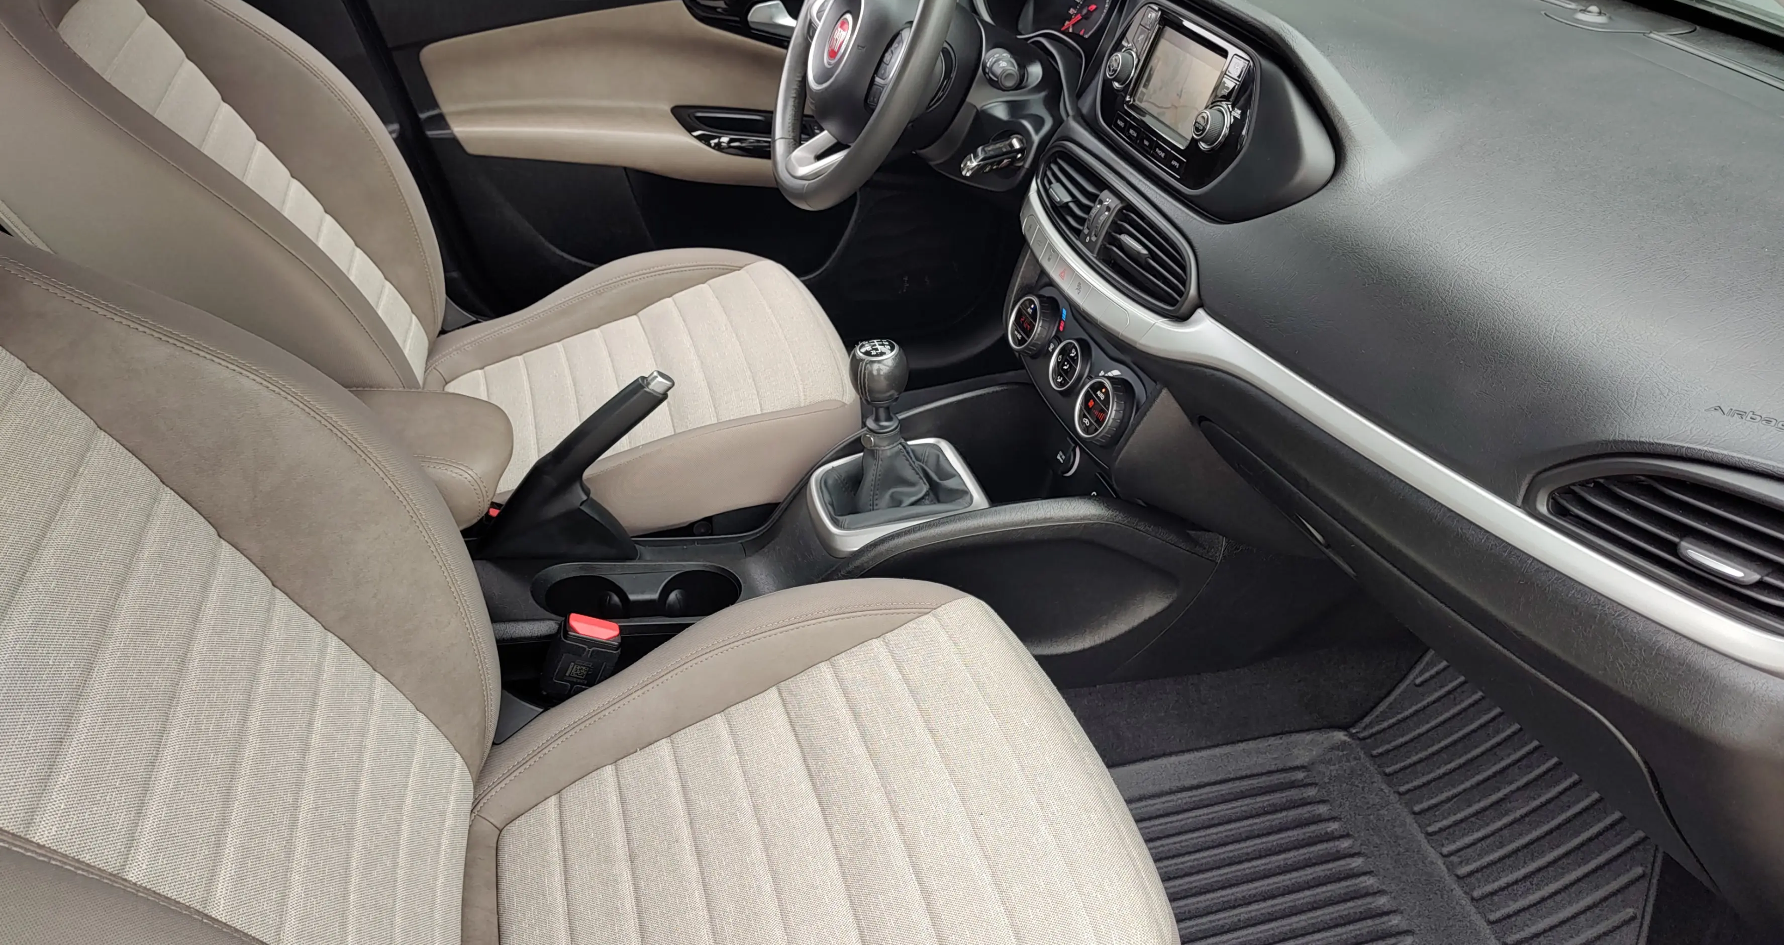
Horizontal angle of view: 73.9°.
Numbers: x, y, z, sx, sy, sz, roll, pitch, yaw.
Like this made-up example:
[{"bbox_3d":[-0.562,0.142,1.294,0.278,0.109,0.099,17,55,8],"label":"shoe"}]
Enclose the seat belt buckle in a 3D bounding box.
[{"bbox_3d":[-0.234,0.145,0.890,0.044,0.077,0.027,14,25,-18],"label":"seat belt buckle"}]

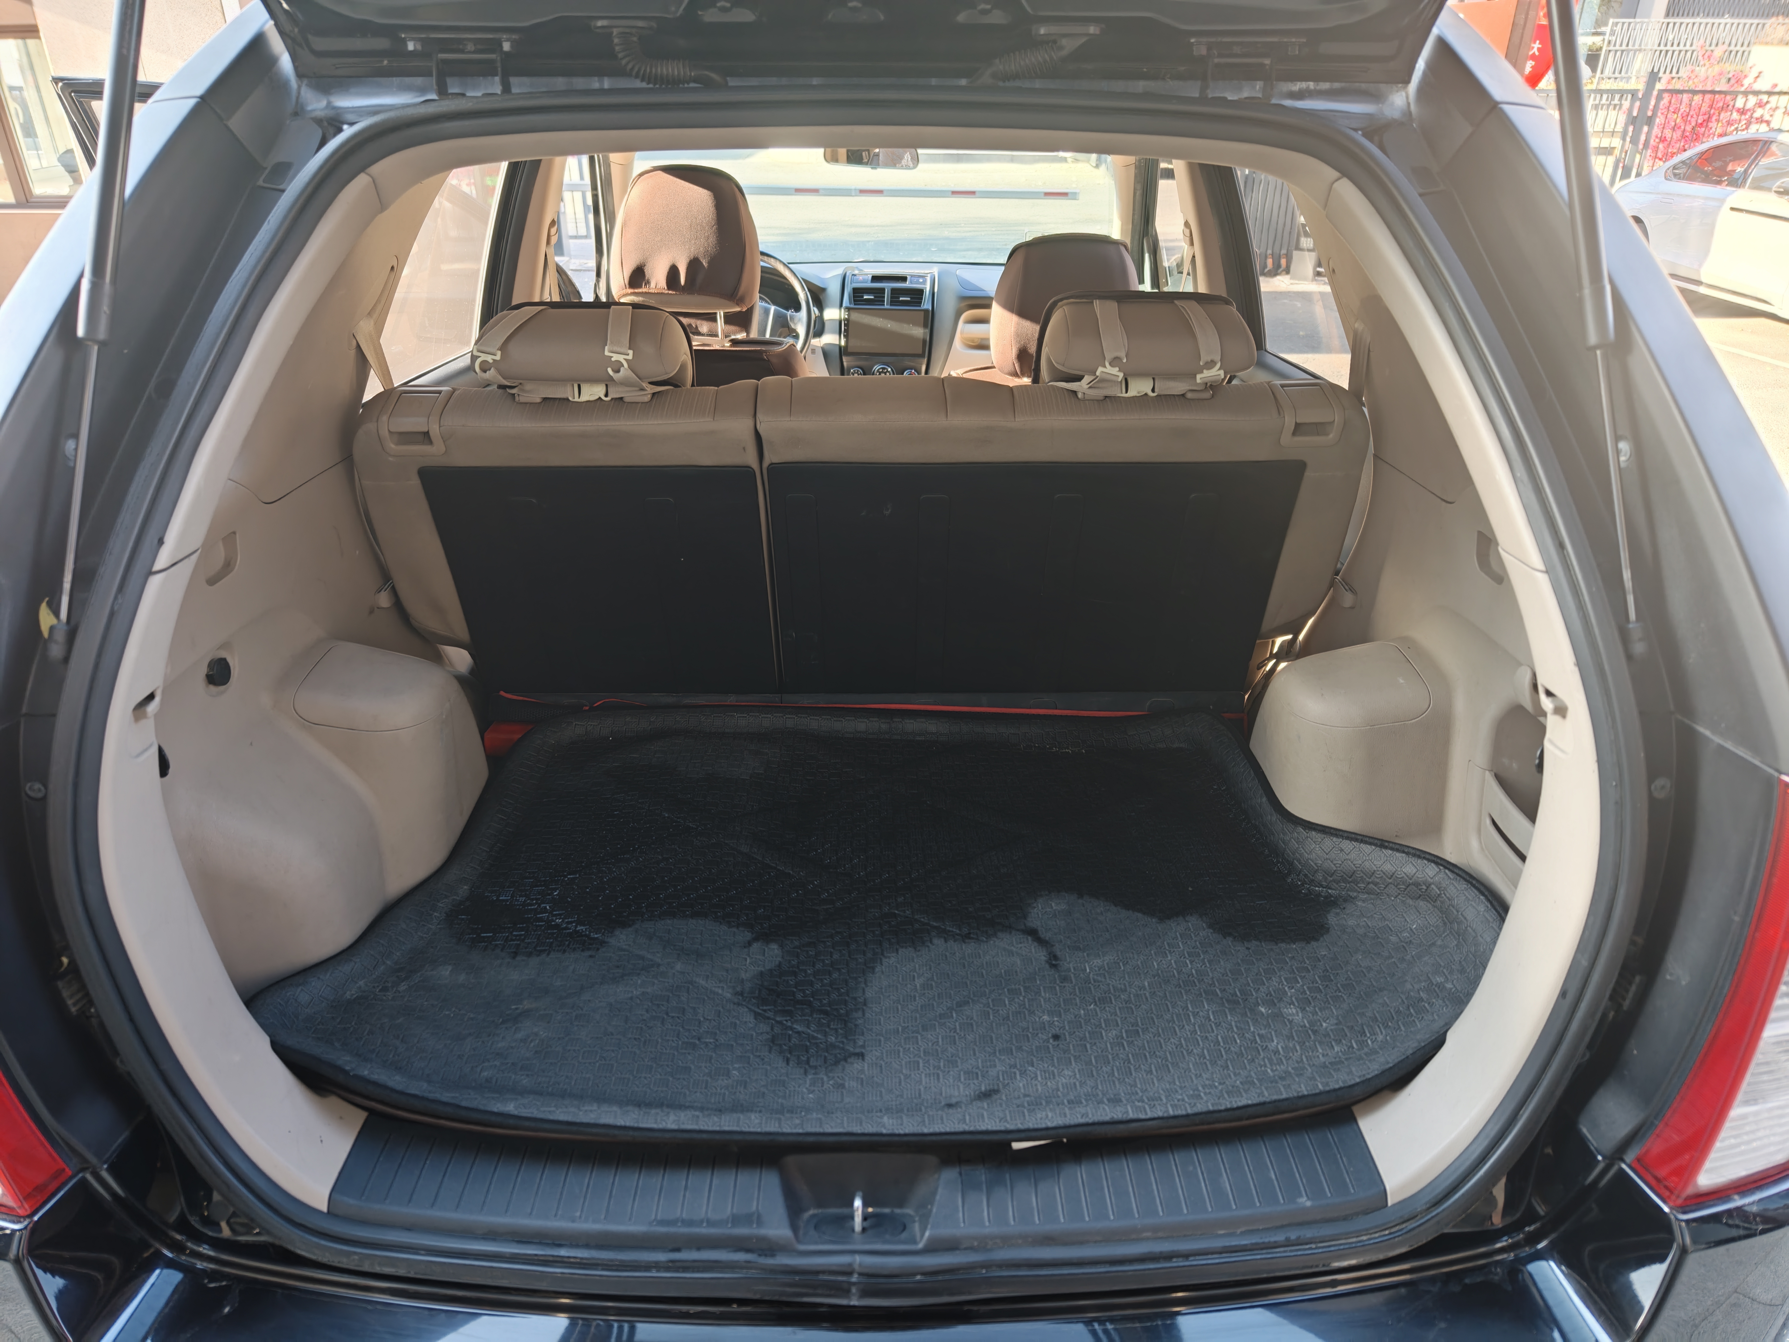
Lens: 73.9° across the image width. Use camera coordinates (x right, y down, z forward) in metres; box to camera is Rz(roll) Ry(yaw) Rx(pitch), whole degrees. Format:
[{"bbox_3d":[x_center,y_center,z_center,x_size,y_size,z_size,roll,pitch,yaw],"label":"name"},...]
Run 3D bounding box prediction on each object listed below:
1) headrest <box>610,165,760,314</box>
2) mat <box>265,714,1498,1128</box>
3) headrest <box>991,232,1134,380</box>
[{"bbox_3d":[-0.385,-0.791,2.180,0.265,0.235,0.150,0,35,0],"label":"headrest"},{"bbox_3d":[0.005,0.226,1.333,1.290,0.060,0.710,0,28,0],"label":"mat"},{"bbox_3d":[0.316,-0.674,2.200,0.265,0.235,0.150,0,35,0],"label":"headrest"}]

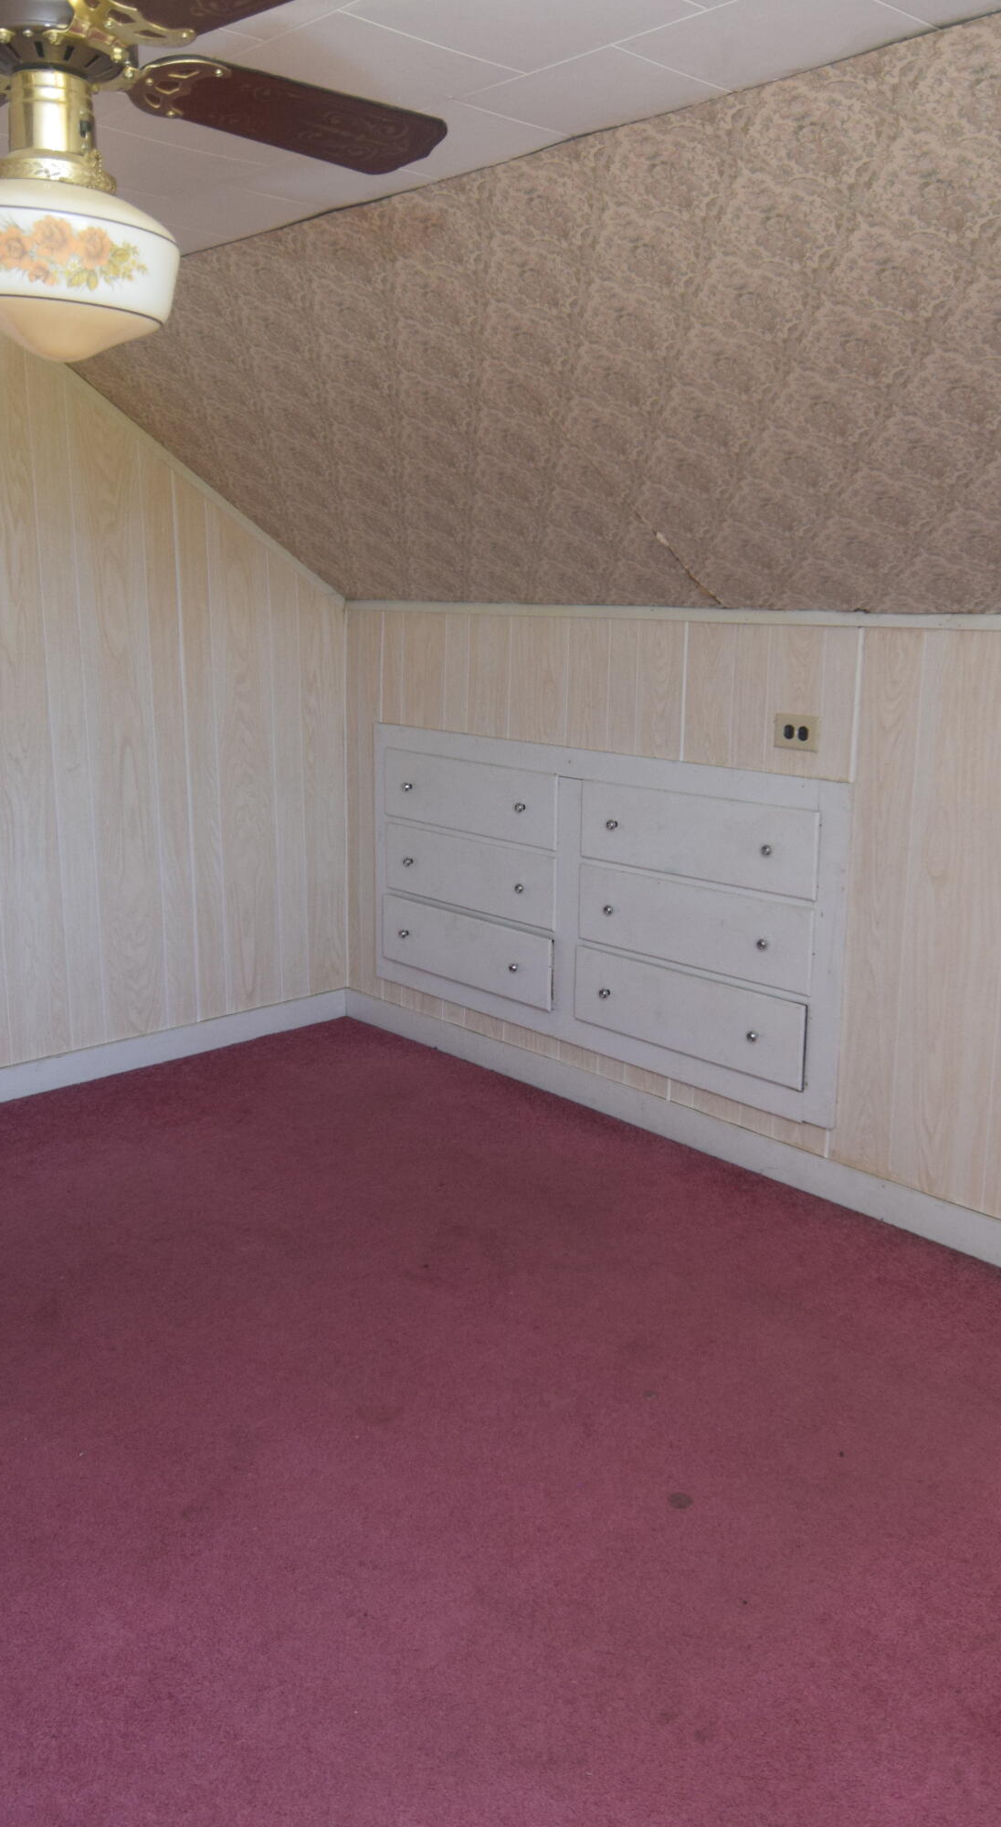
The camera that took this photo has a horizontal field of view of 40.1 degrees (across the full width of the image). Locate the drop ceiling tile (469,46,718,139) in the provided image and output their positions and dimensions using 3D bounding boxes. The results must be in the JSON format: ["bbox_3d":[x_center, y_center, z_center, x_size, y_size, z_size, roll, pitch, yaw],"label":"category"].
[{"bbox_3d":[0.126,-1.157,1.922,0.236,0.018,0.305,-11,18,-43],"label":"drop ceiling tile"}]

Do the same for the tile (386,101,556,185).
[{"bbox_3d":[-0.087,-1.212,2.135,0.237,0.018,0.305,-11,18,-43],"label":"tile"}]

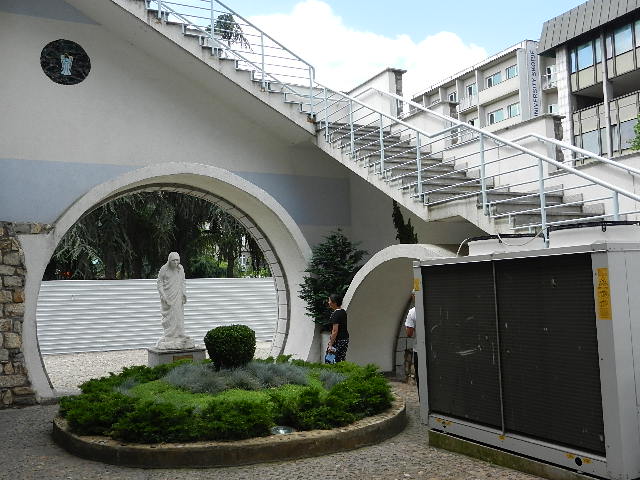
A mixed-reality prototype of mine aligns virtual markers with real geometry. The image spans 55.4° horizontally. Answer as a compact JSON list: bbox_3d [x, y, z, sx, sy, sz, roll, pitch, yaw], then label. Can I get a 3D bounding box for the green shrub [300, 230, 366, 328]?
[{"bbox_3d":[0.232,0.769,11.300,1.250,1.920,1.200,-2,-5,0],"label":"green shrub"}]

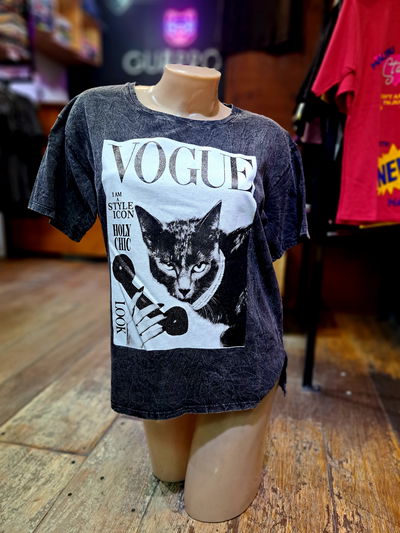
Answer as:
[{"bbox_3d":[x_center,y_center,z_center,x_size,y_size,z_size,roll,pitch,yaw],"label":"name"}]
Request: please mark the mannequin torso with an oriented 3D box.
[{"bbox_3d":[-0.020,0.071,0.785,0.400,0.890,0.270,0,12,0],"label":"mannequin torso"}]

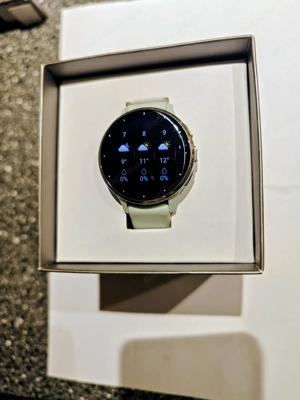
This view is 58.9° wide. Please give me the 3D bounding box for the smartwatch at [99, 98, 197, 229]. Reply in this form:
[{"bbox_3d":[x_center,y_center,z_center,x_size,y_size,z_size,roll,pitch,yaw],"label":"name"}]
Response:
[{"bbox_3d":[0.001,-0.018,0.132,0.044,0.033,0.061,-1,87,11],"label":"smartwatch"}]

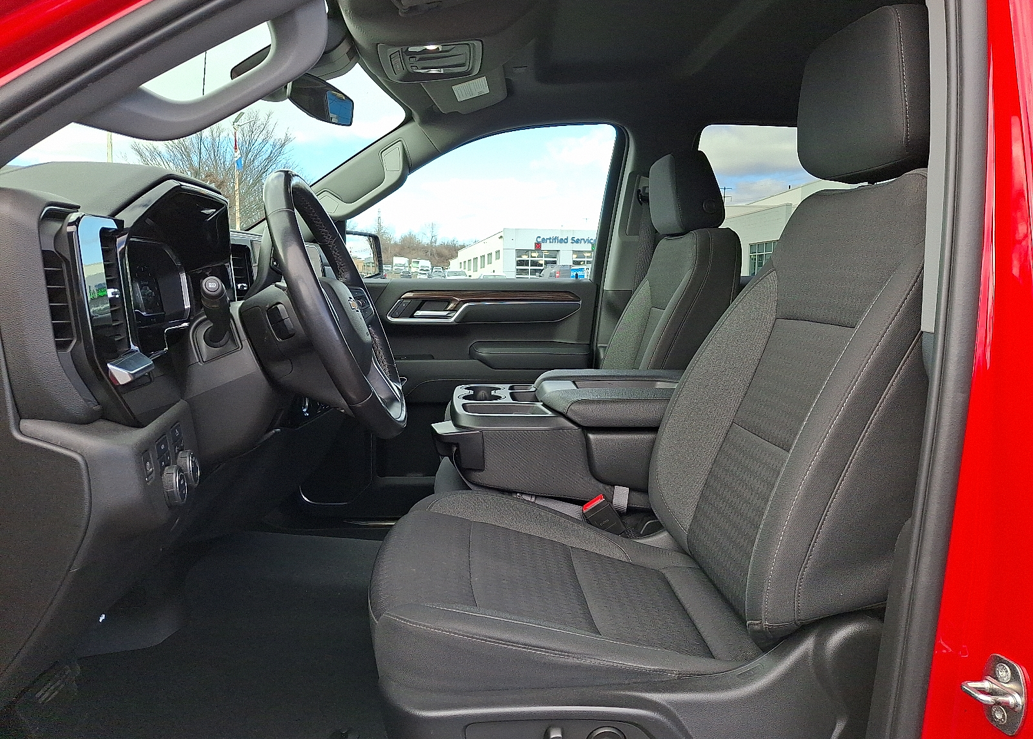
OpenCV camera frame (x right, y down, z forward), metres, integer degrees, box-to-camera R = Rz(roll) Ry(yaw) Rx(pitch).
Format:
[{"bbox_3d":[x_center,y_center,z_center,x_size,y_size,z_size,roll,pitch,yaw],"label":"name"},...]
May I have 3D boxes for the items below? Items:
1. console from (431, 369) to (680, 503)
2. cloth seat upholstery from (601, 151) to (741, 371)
[{"bbox_3d":[0.081,0.121,1.483,0.473,0.203,0.380,0,7,-3],"label":"console"},{"bbox_3d":[0.302,-0.158,1.794,0.360,0.690,0.520,0,7,-2],"label":"cloth seat upholstery"}]

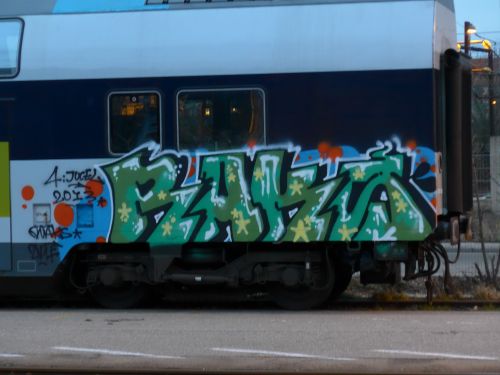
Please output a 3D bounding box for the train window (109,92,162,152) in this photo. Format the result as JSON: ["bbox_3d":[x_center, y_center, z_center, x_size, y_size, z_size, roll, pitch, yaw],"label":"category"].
[{"bbox_3d":[-1.502,-0.848,22.294,0.728,0.832,0.080,-1,1,13],"label":"train window"}]

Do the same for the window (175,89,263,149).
[{"bbox_3d":[-0.364,-0.868,22.040,1.179,0.829,0.080,-1,1,13],"label":"window"}]

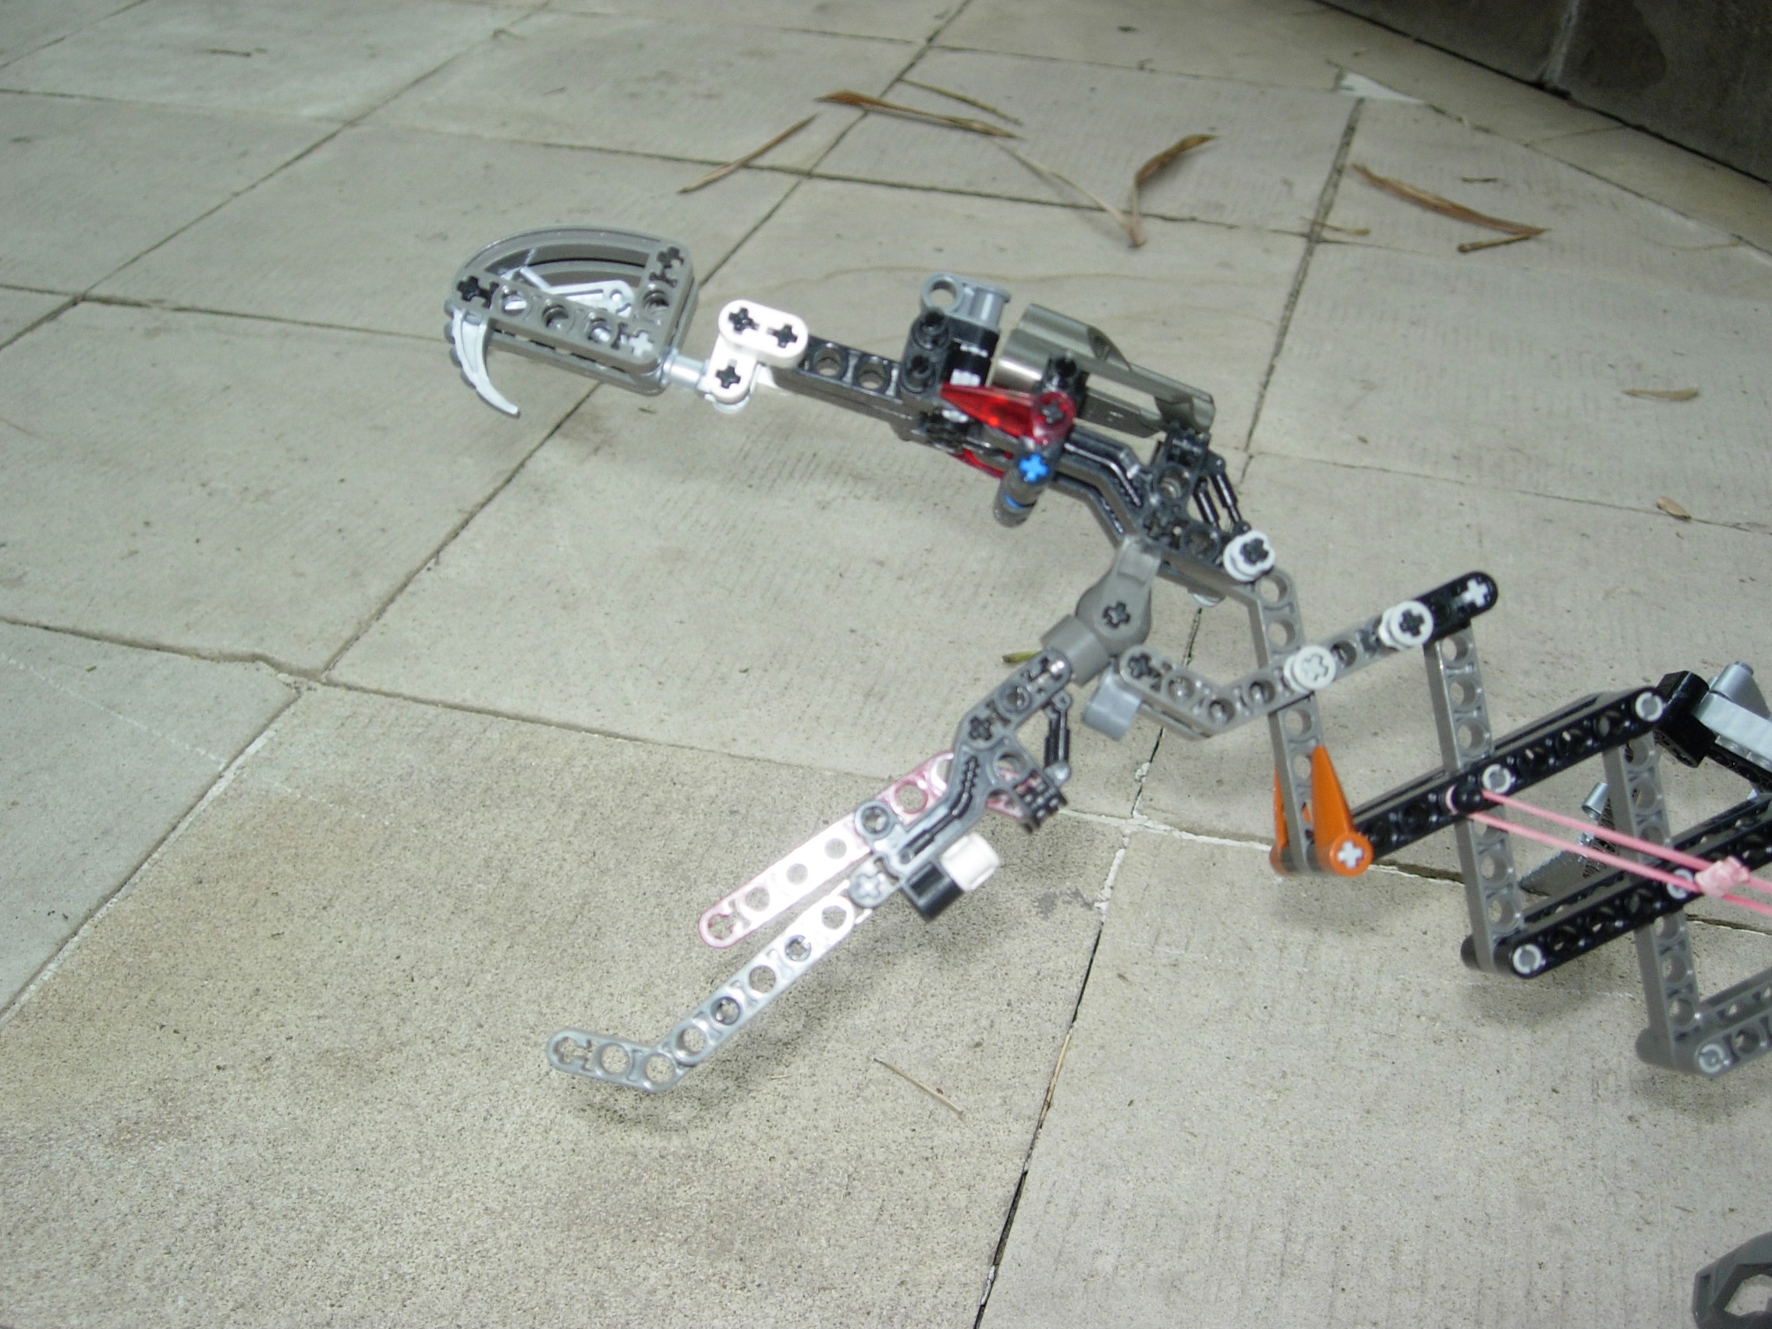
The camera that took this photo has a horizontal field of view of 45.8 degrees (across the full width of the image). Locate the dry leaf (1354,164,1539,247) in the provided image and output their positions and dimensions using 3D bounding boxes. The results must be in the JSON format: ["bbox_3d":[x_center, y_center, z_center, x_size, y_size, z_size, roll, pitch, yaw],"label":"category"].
[{"bbox_3d":[0.310,-0.264,1.182,0.024,0.008,0.135,-23,39,-33],"label":"dry leaf"}]

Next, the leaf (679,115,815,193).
[{"bbox_3d":[-0.077,-0.303,1.235,0.010,0.004,0.162,16,35,22],"label":"leaf"}]

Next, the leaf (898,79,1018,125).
[{"bbox_3d":[0.048,-0.359,1.329,0.009,0.004,0.118,-23,39,-33],"label":"leaf"}]

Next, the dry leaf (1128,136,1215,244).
[{"bbox_3d":[0.158,-0.275,1.189,0.025,0.014,0.179,13,34,18],"label":"dry leaf"}]

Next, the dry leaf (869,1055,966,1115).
[{"bbox_3d":[0.009,0.115,0.573,0.032,0.002,0.002,26,40,34],"label":"dry leaf"}]

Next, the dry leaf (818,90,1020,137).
[{"bbox_3d":[0.017,-0.340,1.294,0.142,0.008,0.014,19,36,27],"label":"dry leaf"}]

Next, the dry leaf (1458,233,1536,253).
[{"bbox_3d":[0.330,-0.229,1.130,0.052,0.004,0.004,-14,35,-22],"label":"dry leaf"}]

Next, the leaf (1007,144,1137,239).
[{"bbox_3d":[0.098,-0.275,1.187,0.010,0.014,0.176,-11,34,-19],"label":"leaf"}]

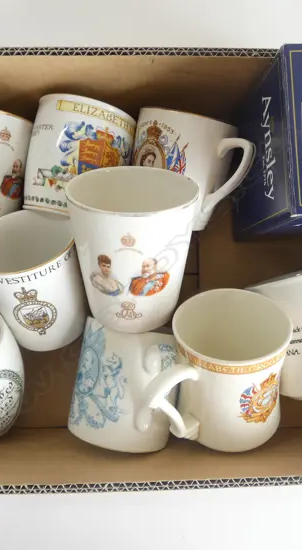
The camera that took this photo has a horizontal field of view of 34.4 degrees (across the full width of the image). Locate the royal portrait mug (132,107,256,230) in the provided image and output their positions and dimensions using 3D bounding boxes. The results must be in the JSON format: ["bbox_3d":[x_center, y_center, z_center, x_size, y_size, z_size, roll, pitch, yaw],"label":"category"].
[{"bbox_3d":[0.030,-0.078,0.381,0.100,0.078,0.082,17,101,28],"label":"royal portrait mug"}]

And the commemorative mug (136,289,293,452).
[{"bbox_3d":[0.048,0.076,0.360,0.108,0.083,0.093,-19,126,-19],"label":"commemorative mug"}]

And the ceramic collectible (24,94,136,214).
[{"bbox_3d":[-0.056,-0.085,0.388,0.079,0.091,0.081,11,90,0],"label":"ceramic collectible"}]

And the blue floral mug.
[{"bbox_3d":[-0.013,0.086,0.374,0.082,0.105,0.089,12,86,-24],"label":"blue floral mug"}]

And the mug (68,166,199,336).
[{"bbox_3d":[-0.012,-0.015,0.339,0.086,0.086,0.095,1,122,0],"label":"mug"}]

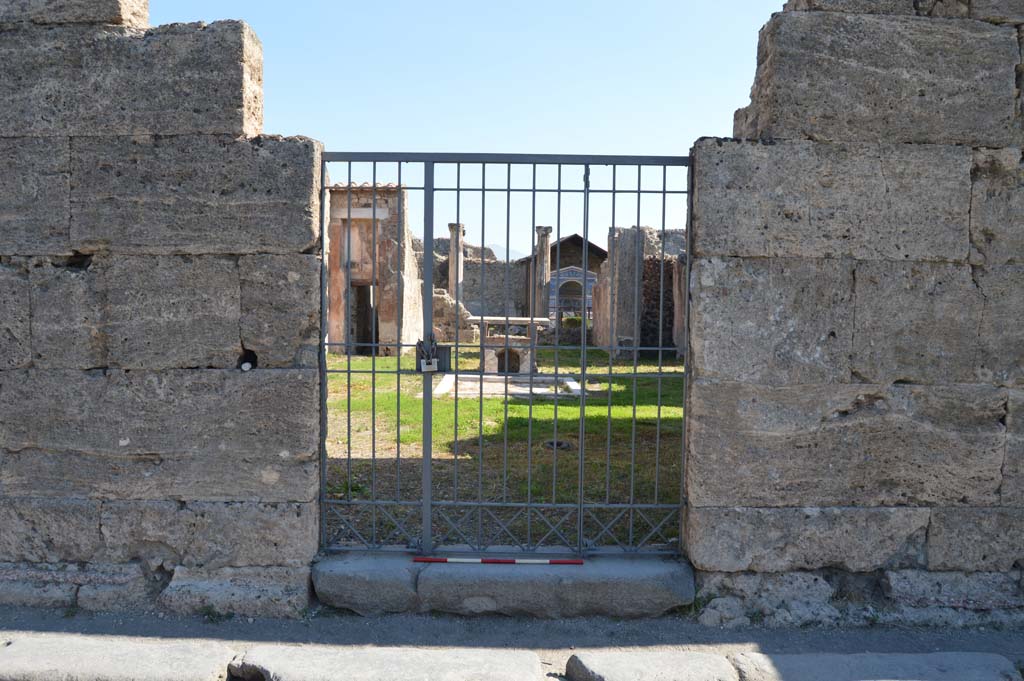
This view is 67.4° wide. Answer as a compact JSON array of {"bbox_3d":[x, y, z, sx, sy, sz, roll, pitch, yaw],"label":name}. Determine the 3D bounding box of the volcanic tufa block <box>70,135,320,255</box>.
[{"bbox_3d":[-1.808,-0.834,4.537,1.382,0.662,0.380,1,3,-1],"label":"volcanic tufa block"}]

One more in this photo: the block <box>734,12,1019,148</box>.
[{"bbox_3d":[2.140,-1.481,4.548,1.467,0.711,0.380,1,3,-1],"label":"block"}]

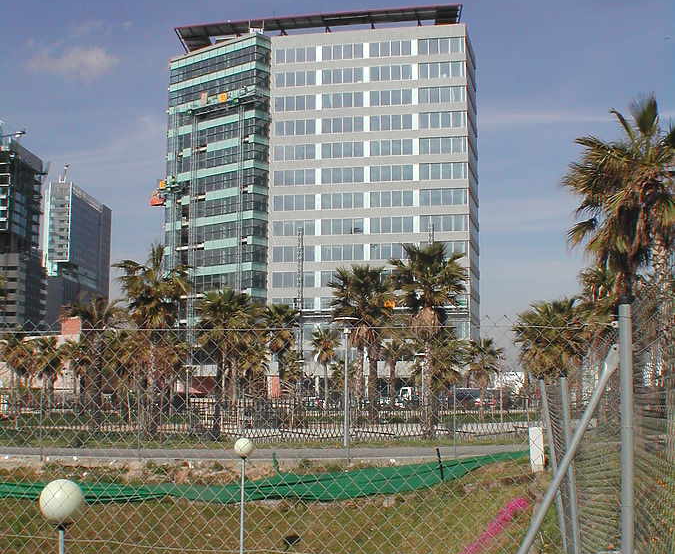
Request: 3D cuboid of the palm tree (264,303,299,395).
[{"bbox_3d":[-4.439,6.541,96.856,2.850,8.900,2.850,0,-5,0],"label":"palm tree"}]

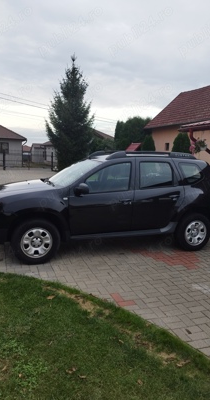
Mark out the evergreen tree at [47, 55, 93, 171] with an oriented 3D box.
[{"bbox_3d":[-2.699,-6.476,22.661,3.700,9.307,3.600,2,8,0],"label":"evergreen tree"}]

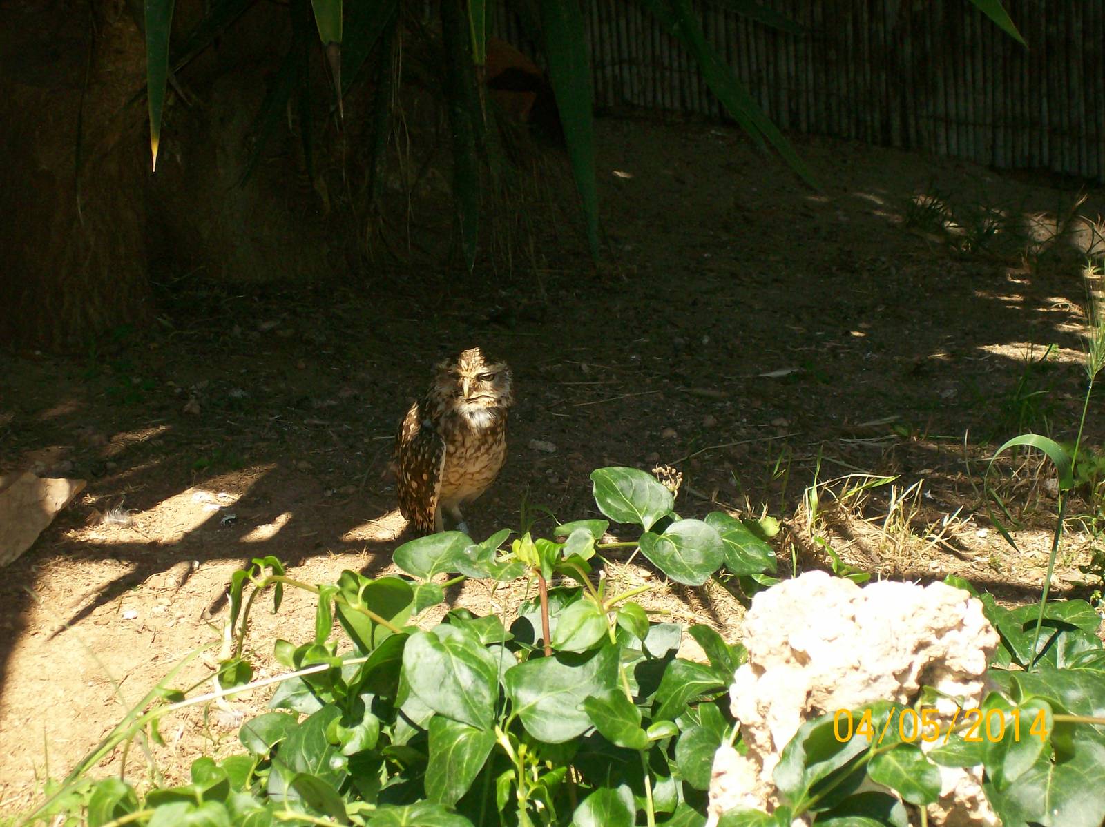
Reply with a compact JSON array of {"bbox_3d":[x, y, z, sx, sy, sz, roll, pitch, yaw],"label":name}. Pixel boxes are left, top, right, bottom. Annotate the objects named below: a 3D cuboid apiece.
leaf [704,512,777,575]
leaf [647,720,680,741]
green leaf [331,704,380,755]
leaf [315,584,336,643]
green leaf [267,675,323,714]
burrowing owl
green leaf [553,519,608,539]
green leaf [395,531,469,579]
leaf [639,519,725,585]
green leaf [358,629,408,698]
[{"bbox_3d":[0.181,0.124,3.300,0.074,0.020,0.060,34,52,13],"label":"leaf"},{"bbox_3d":[0.106,0.302,3.280,0.034,0.014,0.022,-9,32,-14],"label":"leaf"},{"bbox_3d":[-0.176,0.283,3.080,0.041,0.022,0.046,32,64,10],"label":"green leaf"},{"bbox_3d":[-0.211,0.186,3.200,0.019,0.053,0.022,-2,-16,31],"label":"leaf"},{"bbox_3d":[-0.241,0.265,3.250,0.054,0.018,0.044,-30,47,-27],"label":"green leaf"},{"bbox_3d":[-0.113,0.035,3.920,0.115,0.215,0.135,-15,25,-35],"label":"burrowing owl"},{"bbox_3d":[0.028,0.112,3.320,0.049,0.016,0.032,5,37,7],"label":"green leaf"},{"bbox_3d":[-0.120,0.145,3.530,0.075,0.017,0.075,16,43,18],"label":"green leaf"},{"bbox_3d":[0.122,0.131,3.240,0.074,0.021,0.074,-30,66,-22],"label":"leaf"},{"bbox_3d":[-0.168,0.248,3.420,0.018,0.075,0.050,30,1,-45],"label":"green leaf"}]

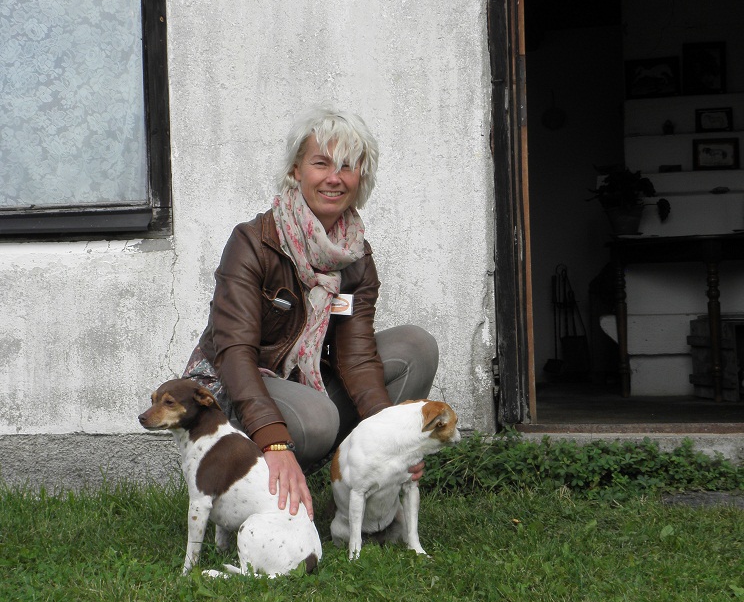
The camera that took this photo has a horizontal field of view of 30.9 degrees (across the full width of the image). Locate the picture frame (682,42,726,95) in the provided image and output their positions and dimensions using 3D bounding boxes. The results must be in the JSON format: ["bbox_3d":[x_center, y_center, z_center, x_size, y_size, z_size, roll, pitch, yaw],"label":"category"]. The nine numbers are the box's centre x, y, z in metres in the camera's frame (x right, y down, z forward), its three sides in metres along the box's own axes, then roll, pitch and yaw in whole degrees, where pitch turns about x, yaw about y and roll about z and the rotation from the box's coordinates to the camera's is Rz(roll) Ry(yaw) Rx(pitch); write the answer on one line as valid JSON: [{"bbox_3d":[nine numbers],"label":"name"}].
[{"bbox_3d":[1.518,-1.062,6.150,0.192,0.235,0.020,-1,-3,13],"label":"picture frame"}]

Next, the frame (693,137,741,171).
[{"bbox_3d":[1.560,-0.663,6.100,0.206,0.143,0.020,-1,-3,13],"label":"frame"}]

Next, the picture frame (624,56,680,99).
[{"bbox_3d":[1.281,-1.020,6.150,0.250,0.175,0.020,-1,-3,13],"label":"picture frame"}]

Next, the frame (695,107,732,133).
[{"bbox_3d":[1.556,-0.822,6.130,0.164,0.107,0.020,-1,-3,13],"label":"frame"}]

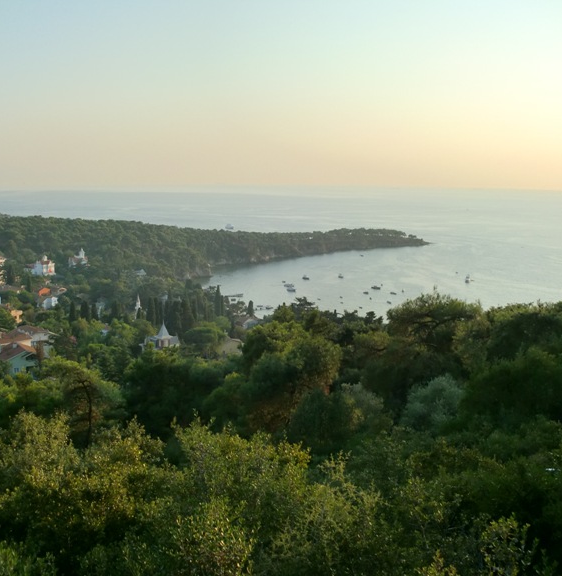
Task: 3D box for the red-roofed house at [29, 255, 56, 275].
[{"bbox_3d":[-155.506,-14.603,506.463,12.000,13.200,11.500,3,8,26],"label":"red-roofed house"}]

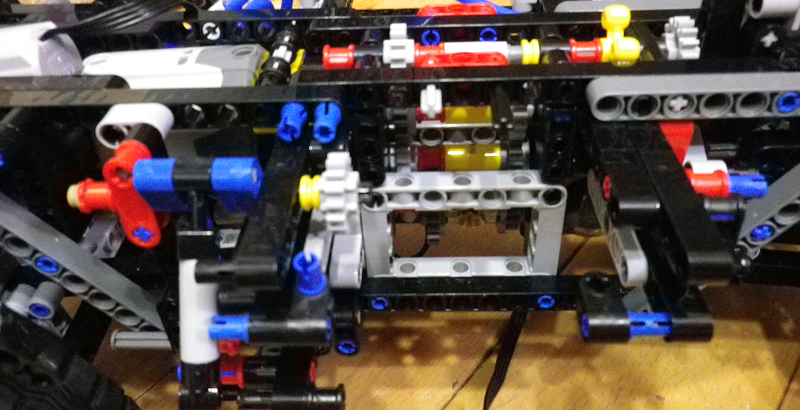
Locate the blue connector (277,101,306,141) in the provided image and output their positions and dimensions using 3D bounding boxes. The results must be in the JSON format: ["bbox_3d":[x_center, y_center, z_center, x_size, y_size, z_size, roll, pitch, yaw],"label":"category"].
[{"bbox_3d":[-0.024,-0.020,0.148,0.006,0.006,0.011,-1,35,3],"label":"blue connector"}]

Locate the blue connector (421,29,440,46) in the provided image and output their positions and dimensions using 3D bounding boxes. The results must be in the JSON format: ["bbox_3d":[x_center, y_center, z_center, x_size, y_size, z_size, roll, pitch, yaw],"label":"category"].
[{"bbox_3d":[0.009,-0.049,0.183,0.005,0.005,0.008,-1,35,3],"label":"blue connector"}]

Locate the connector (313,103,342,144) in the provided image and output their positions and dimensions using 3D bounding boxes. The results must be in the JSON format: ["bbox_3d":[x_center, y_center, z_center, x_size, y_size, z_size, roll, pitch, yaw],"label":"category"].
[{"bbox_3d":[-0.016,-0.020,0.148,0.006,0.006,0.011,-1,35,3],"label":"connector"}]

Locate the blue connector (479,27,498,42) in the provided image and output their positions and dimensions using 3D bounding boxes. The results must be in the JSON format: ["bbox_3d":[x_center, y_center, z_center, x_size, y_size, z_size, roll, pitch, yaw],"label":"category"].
[{"bbox_3d":[0.025,-0.049,0.183,0.005,0.005,0.008,-1,35,3],"label":"blue connector"}]

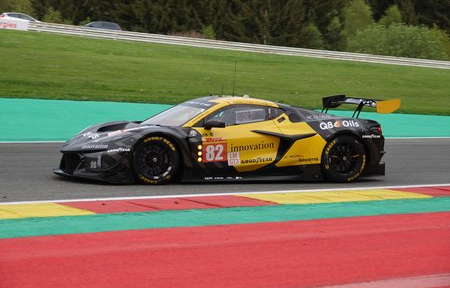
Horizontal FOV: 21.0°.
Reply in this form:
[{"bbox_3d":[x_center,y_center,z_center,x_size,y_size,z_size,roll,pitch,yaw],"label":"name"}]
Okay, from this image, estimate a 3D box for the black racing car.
[{"bbox_3d":[-0.068,-0.108,17.072,4.720,1.170,2.040,0,4,-20],"label":"black racing car"}]

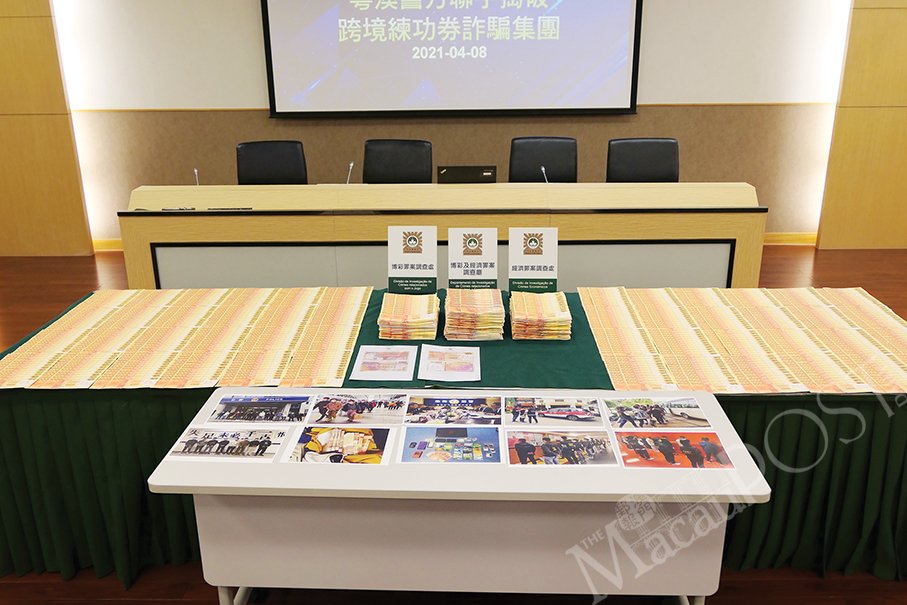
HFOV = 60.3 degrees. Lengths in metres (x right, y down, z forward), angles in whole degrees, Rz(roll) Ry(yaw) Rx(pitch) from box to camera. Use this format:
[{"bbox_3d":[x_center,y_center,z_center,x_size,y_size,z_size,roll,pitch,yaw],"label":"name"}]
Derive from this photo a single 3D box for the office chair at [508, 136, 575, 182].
[{"bbox_3d":[0.598,-0.486,5.258,0.610,1.130,0.640,1,19,5],"label":"office chair"}]

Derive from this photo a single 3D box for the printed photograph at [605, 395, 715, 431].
[{"bbox_3d":[0.613,0.335,2.374,0.297,0.003,0.210,0,19,2],"label":"printed photograph"}]

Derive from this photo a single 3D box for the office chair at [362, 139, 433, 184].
[{"bbox_3d":[-0.410,-0.483,5.287,0.610,1.130,0.640,2,19,9],"label":"office chair"}]

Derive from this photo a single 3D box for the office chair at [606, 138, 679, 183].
[{"bbox_3d":[1.318,-0.489,5.239,0.610,1.130,0.640,-3,19,-5],"label":"office chair"}]

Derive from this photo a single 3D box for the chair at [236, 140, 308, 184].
[{"bbox_3d":[-1.212,-0.481,5.310,0.610,1.130,0.640,-4,19,-9],"label":"chair"}]

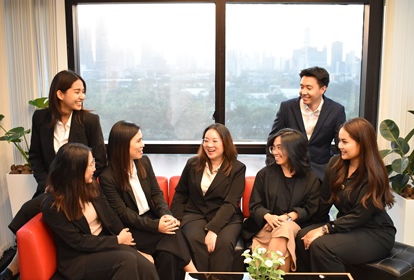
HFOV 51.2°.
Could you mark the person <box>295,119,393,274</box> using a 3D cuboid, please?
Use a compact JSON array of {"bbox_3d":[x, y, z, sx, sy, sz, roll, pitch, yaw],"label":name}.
[{"bbox_3d":[0.801,0.502,2.517,0.660,1.250,0.480,-5,10,-31],"label":"person"}]

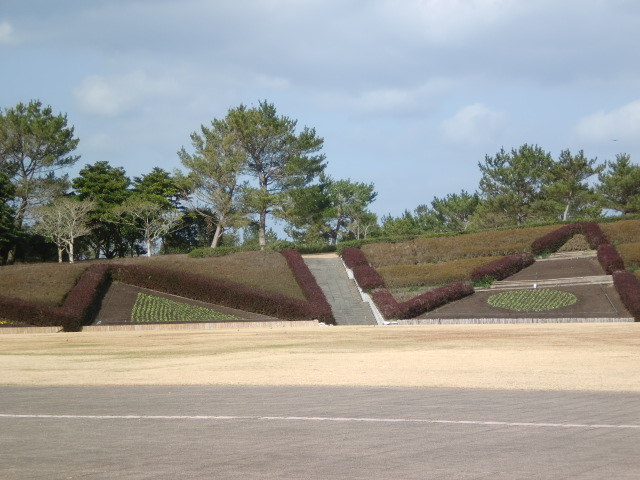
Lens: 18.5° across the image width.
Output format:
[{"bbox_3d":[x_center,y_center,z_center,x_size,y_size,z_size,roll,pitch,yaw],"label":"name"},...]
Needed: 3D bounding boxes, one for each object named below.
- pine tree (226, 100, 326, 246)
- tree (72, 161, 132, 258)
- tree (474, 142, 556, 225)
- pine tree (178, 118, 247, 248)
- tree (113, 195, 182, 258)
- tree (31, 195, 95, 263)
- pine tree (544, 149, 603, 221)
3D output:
[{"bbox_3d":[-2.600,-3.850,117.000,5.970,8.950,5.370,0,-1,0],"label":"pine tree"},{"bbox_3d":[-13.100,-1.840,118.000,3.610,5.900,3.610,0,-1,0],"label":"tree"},{"bbox_3d":[12.600,-3.530,127.000,5.180,5.310,4.670,0,-1,0],"label":"tree"},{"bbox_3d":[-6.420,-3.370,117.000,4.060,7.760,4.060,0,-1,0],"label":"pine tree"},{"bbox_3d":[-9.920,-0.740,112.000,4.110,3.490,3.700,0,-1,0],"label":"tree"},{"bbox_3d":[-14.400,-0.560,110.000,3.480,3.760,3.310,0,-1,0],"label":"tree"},{"bbox_3d":[16.560,-3.590,128.000,3.790,4.770,3.600,0,-1,0],"label":"pine tree"}]

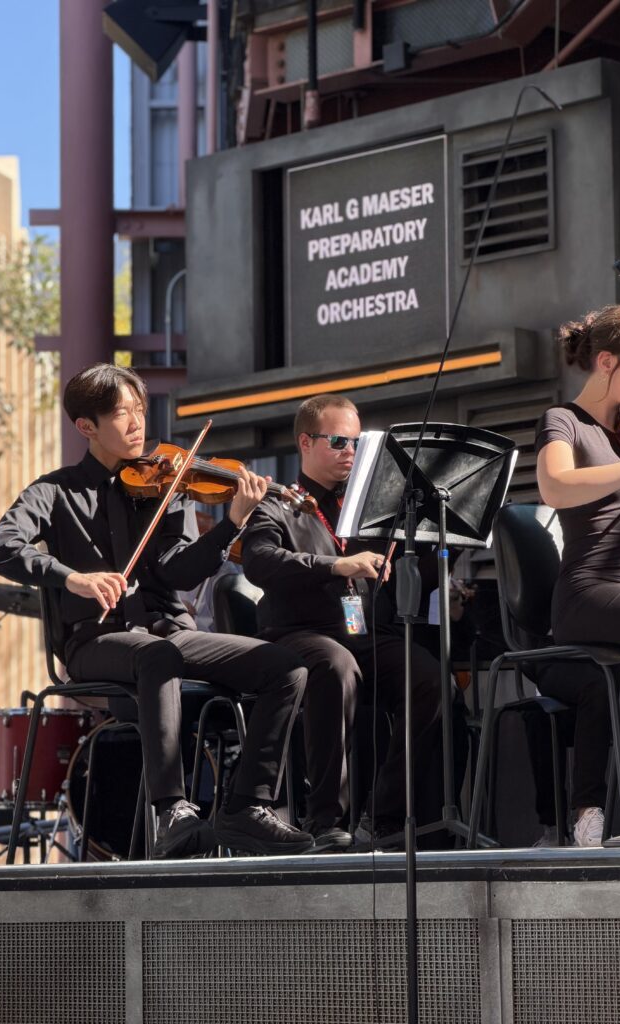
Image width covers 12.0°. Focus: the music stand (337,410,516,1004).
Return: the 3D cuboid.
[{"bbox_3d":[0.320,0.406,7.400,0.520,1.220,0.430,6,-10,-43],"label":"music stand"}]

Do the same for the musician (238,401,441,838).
[{"bbox_3d":[0.068,0.303,8.164,0.720,1.310,0.600,-7,-10,41],"label":"musician"}]

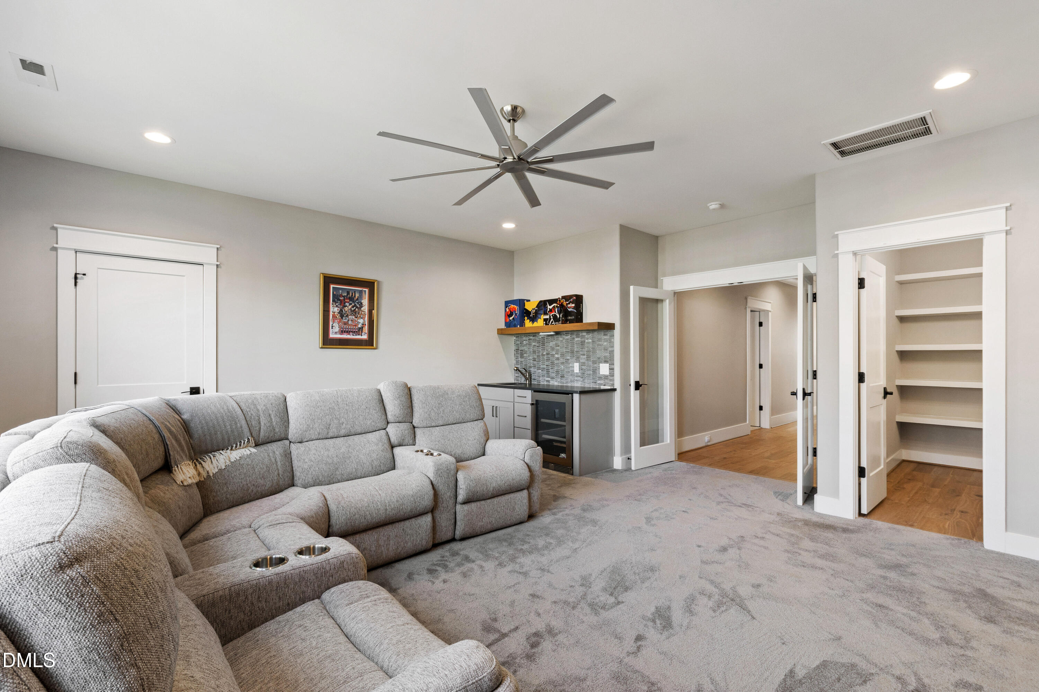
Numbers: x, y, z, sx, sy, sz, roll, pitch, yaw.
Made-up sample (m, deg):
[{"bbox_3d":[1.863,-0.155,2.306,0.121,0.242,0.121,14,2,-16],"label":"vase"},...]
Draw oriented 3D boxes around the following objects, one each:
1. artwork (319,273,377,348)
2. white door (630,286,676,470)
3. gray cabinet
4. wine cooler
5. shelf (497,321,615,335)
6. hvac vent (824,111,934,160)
[{"bbox_3d":[-1.849,-0.363,4.749,0.630,0.790,0.035,0,0,-42],"label":"artwork"},{"bbox_3d":[1.543,0.349,4.986,0.755,2.030,0.045,0,0,-35],"label":"white door"},{"bbox_3d":[-0.078,0.956,5.831,0.620,0.845,0.750,0,0,-42],"label":"gray cabinet"},{"bbox_3d":[0.575,0.949,5.056,0.590,0.850,0.605,0,0,-42],"label":"wine cooler"},{"bbox_3d":[0.395,-0.215,5.567,0.315,0.080,1.780,0,0,-42],"label":"shelf"},{"bbox_3d":[2.444,-1.406,2.941,0.420,0.025,0.555,0,0,-42],"label":"hvac vent"}]

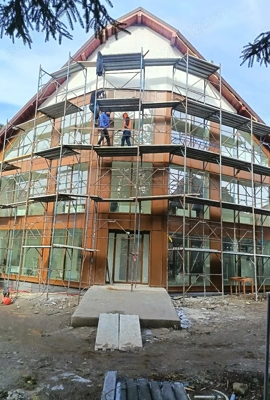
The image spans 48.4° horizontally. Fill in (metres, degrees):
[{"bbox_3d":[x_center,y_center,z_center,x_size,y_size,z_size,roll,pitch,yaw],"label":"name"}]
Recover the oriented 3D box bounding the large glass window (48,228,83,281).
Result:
[{"bbox_3d":[-3.220,2.583,14.164,1.868,2.355,0.120,-4,-12,31],"label":"large glass window"}]

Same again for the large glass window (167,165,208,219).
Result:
[{"bbox_3d":[2.642,-0.318,14.490,2.390,2.396,0.120,8,-12,-26],"label":"large glass window"}]

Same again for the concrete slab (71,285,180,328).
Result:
[{"bbox_3d":[-0.249,3.654,10.647,3.100,0.270,4.216,2,-3,0],"label":"concrete slab"}]

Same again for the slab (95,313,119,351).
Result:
[{"bbox_3d":[-0.696,3.431,7.885,0.540,0.110,1.521,2,6,-3],"label":"slab"}]

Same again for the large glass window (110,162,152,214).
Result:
[{"bbox_3d":[-0.144,-0.565,13.765,1.878,2.396,0.120,2,-10,2],"label":"large glass window"}]

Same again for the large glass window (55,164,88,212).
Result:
[{"bbox_3d":[-3.088,-0.507,14.730,1.921,2.396,0.120,-4,-12,31],"label":"large glass window"}]

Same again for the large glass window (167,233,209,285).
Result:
[{"bbox_3d":[2.556,2.777,13.940,2.369,2.355,0.120,8,-12,-26],"label":"large glass window"}]

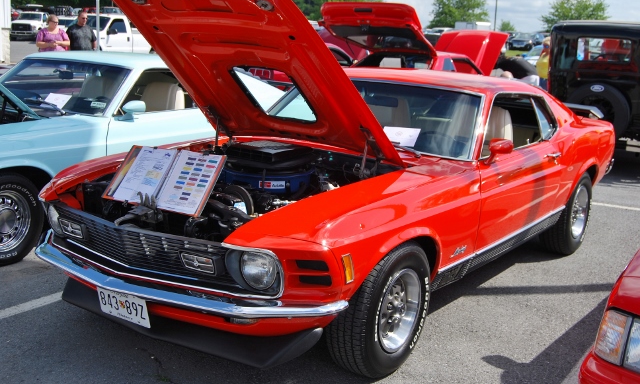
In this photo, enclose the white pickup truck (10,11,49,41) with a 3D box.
[{"bbox_3d":[-18.449,-11.091,54.483,2.050,1.960,6.000,3,12,3],"label":"white pickup truck"}]

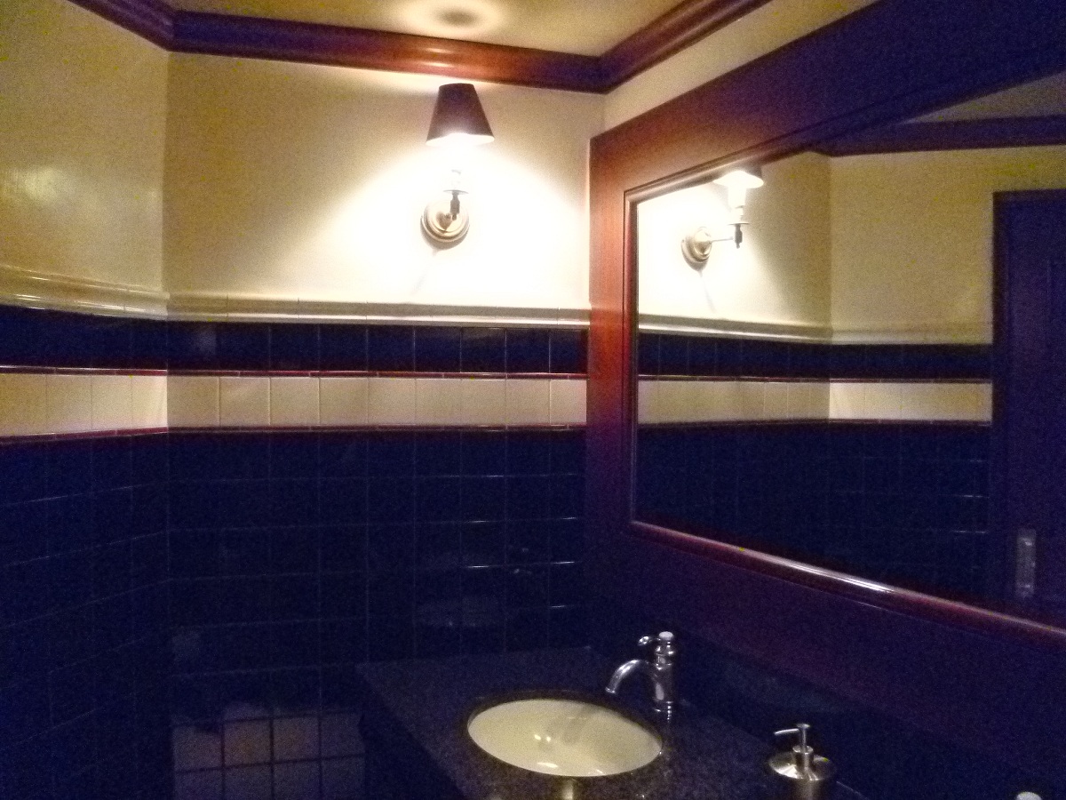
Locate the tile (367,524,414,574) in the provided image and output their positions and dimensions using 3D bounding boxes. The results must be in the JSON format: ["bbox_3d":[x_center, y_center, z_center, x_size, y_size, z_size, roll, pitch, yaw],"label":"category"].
[{"bbox_3d":[-0.336,0.348,2.045,0.108,0.108,0.009,0,1,-12],"label":"tile"}]

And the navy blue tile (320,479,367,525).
[{"bbox_3d":[-0.441,0.237,2.014,0.108,0.108,0.009,0,1,-12],"label":"navy blue tile"}]

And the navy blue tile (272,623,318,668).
[{"bbox_3d":[-0.553,0.570,2.013,0.107,0.107,0.009,0,1,-12],"label":"navy blue tile"}]

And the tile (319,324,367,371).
[{"bbox_3d":[-0.443,-0.124,2.019,0.107,0.107,0.009,0,1,-12],"label":"tile"}]

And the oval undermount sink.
[{"bbox_3d":[0.055,0.731,1.669,0.375,0.160,0.450,-1,2,-27],"label":"oval undermount sink"}]

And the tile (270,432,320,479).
[{"bbox_3d":[-0.550,0.129,1.994,0.108,0.108,0.009,0,1,-12],"label":"tile"}]

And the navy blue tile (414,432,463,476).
[{"bbox_3d":[-0.227,0.129,2.057,0.108,0.107,0.009,0,1,-12],"label":"navy blue tile"}]

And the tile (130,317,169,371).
[{"bbox_3d":[-0.836,-0.120,1.877,0.009,0.105,0.105,0,1,18],"label":"tile"}]

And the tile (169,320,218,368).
[{"bbox_3d":[-0.763,-0.122,1.942,0.108,0.108,0.009,0,1,-12],"label":"tile"}]

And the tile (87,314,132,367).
[{"bbox_3d":[-0.870,-0.118,1.774,0.009,0.105,0.108,0,1,18],"label":"tile"}]

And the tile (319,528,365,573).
[{"bbox_3d":[-0.444,0.348,2.020,0.108,0.108,0.010,0,1,-13],"label":"tile"}]

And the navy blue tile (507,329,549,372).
[{"bbox_3d":[-0.012,-0.121,2.097,0.108,0.105,0.009,0,1,-12],"label":"navy blue tile"}]

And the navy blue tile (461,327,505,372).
[{"bbox_3d":[-0.119,-0.121,2.089,0.107,0.107,0.009,0,1,-12],"label":"navy blue tile"}]

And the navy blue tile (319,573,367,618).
[{"bbox_3d":[-0.443,0.458,2.023,0.108,0.108,0.009,0,1,-12],"label":"navy blue tile"}]

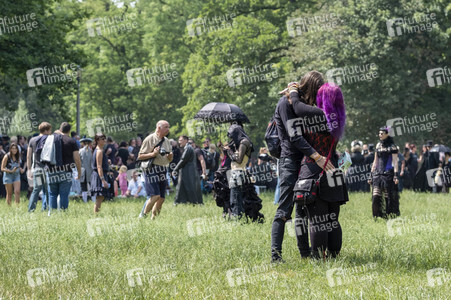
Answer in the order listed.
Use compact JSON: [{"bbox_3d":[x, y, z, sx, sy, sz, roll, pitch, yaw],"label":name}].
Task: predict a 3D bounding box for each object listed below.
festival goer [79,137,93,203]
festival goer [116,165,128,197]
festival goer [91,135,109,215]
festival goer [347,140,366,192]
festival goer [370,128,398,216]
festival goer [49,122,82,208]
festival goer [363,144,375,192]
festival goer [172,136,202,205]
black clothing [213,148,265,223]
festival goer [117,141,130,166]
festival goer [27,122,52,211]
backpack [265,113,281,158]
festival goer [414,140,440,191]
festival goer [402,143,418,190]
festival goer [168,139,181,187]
[{"bbox_3d":[-3.783,0.558,46.000,0.500,1.824,0.420,0,-1,3],"label":"festival goer"},{"bbox_3d":[-3.181,0.975,52.500,0.360,1.019,0.270,0,-1,12],"label":"festival goer"},{"bbox_3d":[-2.535,0.478,34.000,0.400,1.640,0.450,0,-1,18],"label":"festival goer"},{"bbox_3d":[4.363,0.593,56.500,0.580,1.822,0.420,0,-1,-3],"label":"festival goer"},{"bbox_3d":[2.903,0.431,31.000,0.550,1.724,0.400,0,-1,18],"label":"festival goer"},{"bbox_3d":[-3.124,0.342,33.000,0.640,1.757,0.450,0,-1,-3],"label":"festival goer"},{"bbox_3d":[4.891,0.683,57.000,0.520,1.737,0.400,0,-1,-24],"label":"festival goer"},{"bbox_3d":[-0.932,0.538,42.000,0.680,1.747,0.580,0,-1,-15],"label":"festival goer"},{"bbox_3d":[0.229,0.644,29.800,0.900,1.270,0.620,0,-1,-9],"label":"black clothing"},{"bbox_3d":[-3.183,0.619,53.000,0.520,1.772,0.380,0,-1,12],"label":"festival goer"},{"bbox_3d":[-3.732,0.345,34.000,0.540,1.805,0.450,0,-1,12],"label":"festival goer"},{"bbox_3d":[0.485,-0.116,15.700,0.200,0.420,0.280,0,-1,28],"label":"backpack"},{"bbox_3d":[6.813,0.573,57.000,0.750,1.788,0.650,0,-1,27],"label":"festival goer"},{"bbox_3d":[6.310,0.600,57.500,0.380,1.670,0.500,0,-1,20],"label":"festival goer"},{"bbox_3d":[-1.660,0.480,55.000,0.350,1.709,0.500,0,-1,-36],"label":"festival goer"}]

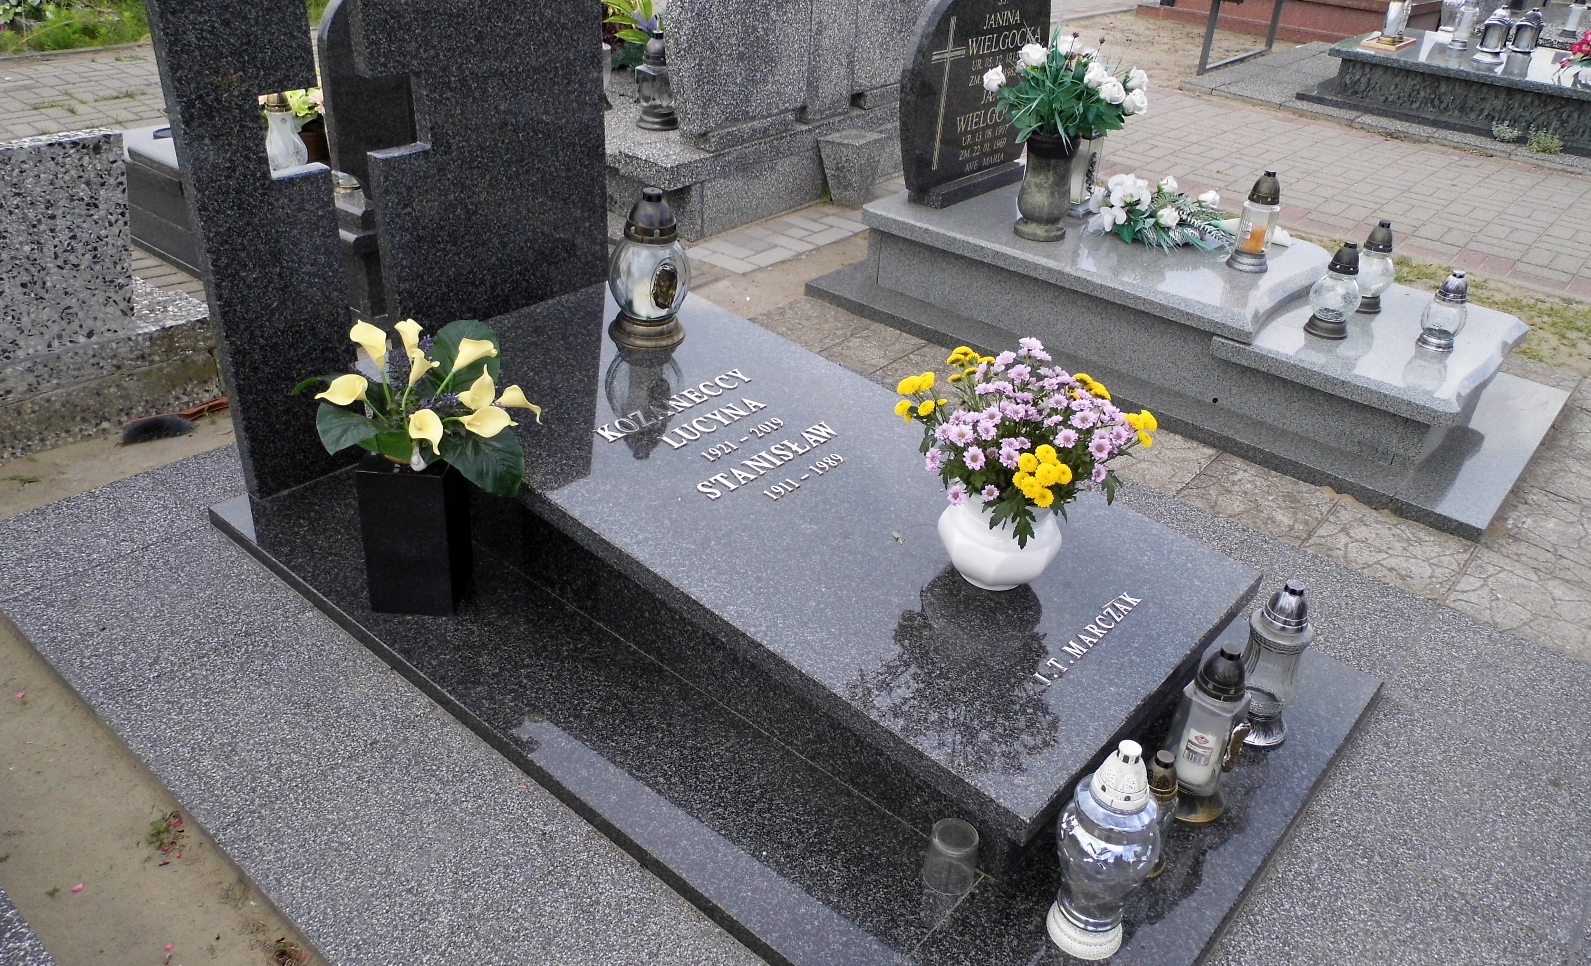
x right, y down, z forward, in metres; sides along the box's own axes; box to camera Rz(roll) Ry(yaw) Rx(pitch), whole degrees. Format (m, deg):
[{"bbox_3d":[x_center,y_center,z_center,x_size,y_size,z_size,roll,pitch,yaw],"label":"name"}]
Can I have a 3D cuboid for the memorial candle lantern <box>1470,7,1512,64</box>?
[{"bbox_3d":[3.883,-2.507,6.389,0.160,0.260,0.160,19,34,24],"label":"memorial candle lantern"}]

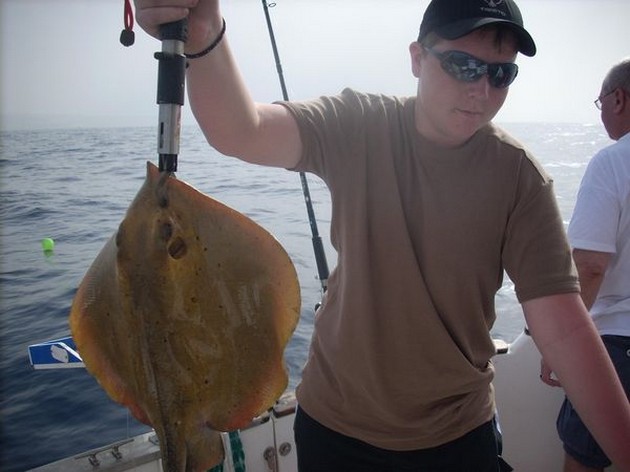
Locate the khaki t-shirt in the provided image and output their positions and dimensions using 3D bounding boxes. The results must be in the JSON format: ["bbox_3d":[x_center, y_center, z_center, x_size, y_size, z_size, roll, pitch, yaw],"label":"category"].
[{"bbox_3d":[0.198,0.048,1.210,0.490,0.600,0.300,4,12,-2],"label":"khaki t-shirt"}]

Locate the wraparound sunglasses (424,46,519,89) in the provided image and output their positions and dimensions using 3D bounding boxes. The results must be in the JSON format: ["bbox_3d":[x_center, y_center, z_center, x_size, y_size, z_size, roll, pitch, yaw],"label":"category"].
[{"bbox_3d":[0.258,-0.283,1.094,0.140,0.047,0.125,2,25,-13],"label":"wraparound sunglasses"}]

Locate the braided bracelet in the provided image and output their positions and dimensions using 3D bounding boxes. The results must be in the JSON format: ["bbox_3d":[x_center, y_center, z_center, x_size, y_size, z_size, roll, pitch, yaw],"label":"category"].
[{"bbox_3d":[-0.142,-0.254,0.860,0.066,0.064,0.009,-28,-39,9],"label":"braided bracelet"}]

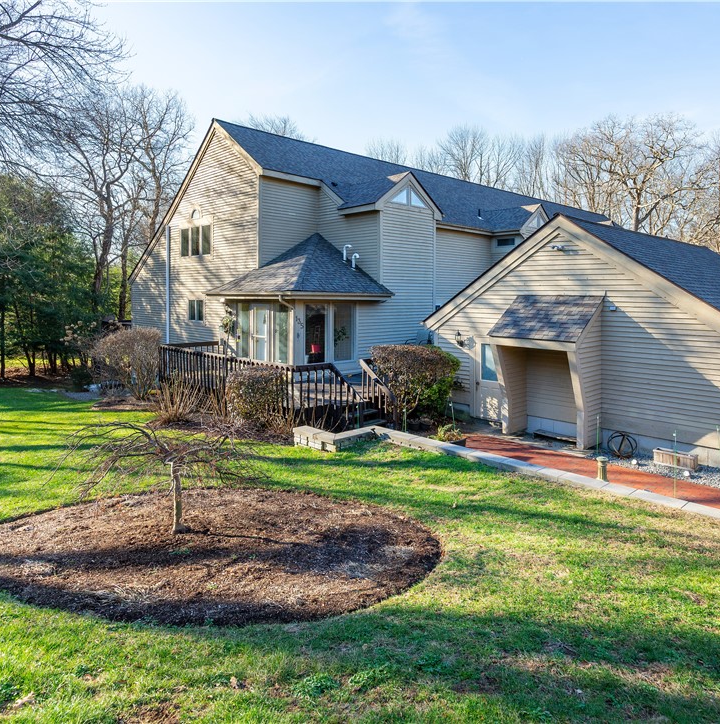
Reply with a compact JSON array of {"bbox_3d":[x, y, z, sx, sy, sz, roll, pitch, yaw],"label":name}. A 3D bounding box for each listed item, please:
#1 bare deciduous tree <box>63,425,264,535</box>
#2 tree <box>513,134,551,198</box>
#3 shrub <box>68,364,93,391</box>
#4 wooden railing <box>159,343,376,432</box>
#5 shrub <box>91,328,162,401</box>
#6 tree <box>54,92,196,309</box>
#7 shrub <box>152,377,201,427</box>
[{"bbox_3d":[-2.734,1.613,7.100,2.850,1.550,2.500,0,6,0],"label":"bare deciduous tree"},{"bbox_3d":[14.128,-10.606,42.000,3.200,16.000,3.200,0,6,0],"label":"tree"},{"bbox_3d":[-9.266,0.530,17.000,0.880,0.900,0.880,0,6,0],"label":"shrub"},{"bbox_3d":[-3.115,0.540,14.200,7.500,1.500,1.250,5,8,42],"label":"wooden railing"},{"bbox_3d":[-7.362,0.078,16.100,2.250,2.250,2.100,0,6,0],"label":"shrub"},{"bbox_3d":[-12.452,-7.556,27.000,7.600,14.200,7.000,0,6,0],"label":"tree"},{"bbox_3d":[-4.831,1.040,13.500,1.350,1.320,1.300,0,6,0],"label":"shrub"}]

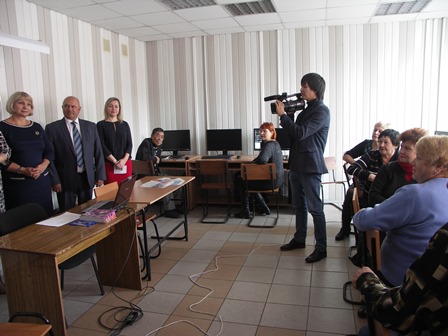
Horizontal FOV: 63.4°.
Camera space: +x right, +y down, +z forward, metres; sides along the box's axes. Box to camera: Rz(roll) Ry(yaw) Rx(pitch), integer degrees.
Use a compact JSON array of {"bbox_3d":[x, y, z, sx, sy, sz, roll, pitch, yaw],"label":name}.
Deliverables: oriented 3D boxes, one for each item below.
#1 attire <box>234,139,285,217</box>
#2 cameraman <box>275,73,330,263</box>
[{"bbox_3d":[0.470,0.175,4.670,0.570,1.000,0.460,5,11,41],"label":"attire"},{"bbox_3d":[0.759,-0.004,3.460,0.520,1.750,0.480,-4,8,-15],"label":"cameraman"}]

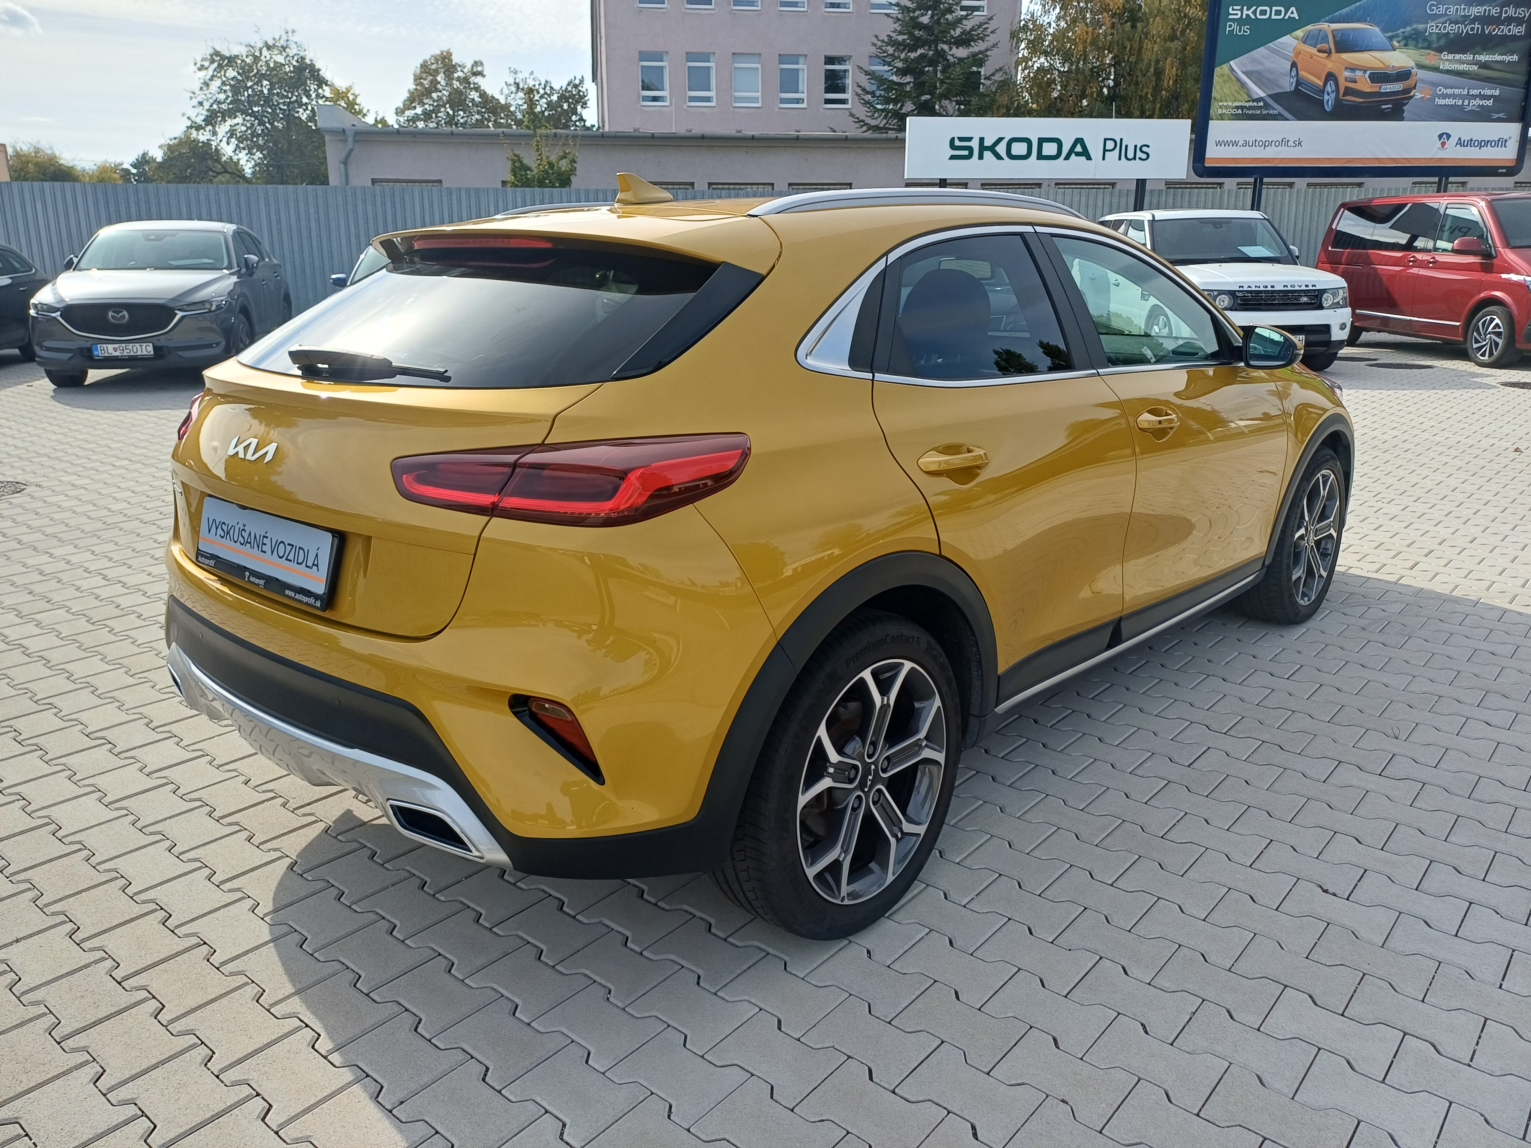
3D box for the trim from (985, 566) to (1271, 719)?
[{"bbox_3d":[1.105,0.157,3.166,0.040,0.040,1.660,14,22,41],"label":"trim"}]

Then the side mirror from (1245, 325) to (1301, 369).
[{"bbox_3d":[1.505,-0.672,3.260,0.180,0.140,0.150,14,22,41],"label":"side mirror"}]

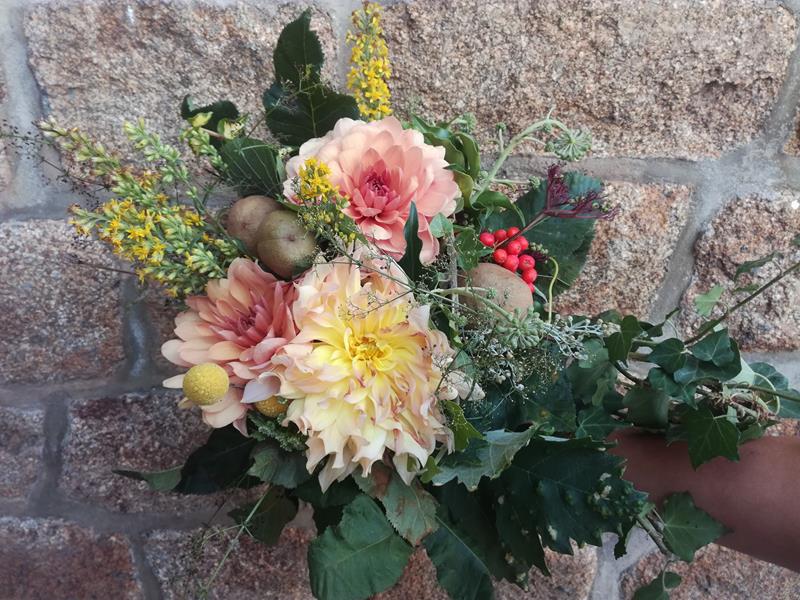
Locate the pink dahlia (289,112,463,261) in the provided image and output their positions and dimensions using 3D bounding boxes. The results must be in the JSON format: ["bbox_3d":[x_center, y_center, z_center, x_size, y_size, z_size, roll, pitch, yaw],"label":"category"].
[{"bbox_3d":[-0.022,-0.083,0.475,0.132,0.115,0.068,0,-12,-2],"label":"pink dahlia"}]

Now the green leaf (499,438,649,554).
[{"bbox_3d":[0.126,0.143,0.460,0.110,0.084,0.028,11,-12,-1],"label":"green leaf"}]

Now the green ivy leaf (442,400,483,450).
[{"bbox_3d":[0.046,0.096,0.475,0.033,0.038,0.016,-2,7,0],"label":"green ivy leaf"}]

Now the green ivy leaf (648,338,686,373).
[{"bbox_3d":[0.193,0.040,0.450,0.027,0.025,0.012,-1,6,3],"label":"green ivy leaf"}]

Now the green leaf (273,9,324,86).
[{"bbox_3d":[-0.085,-0.208,0.520,0.044,0.067,0.013,3,-3,0],"label":"green leaf"}]

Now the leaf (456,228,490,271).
[{"bbox_3d":[0.056,-0.039,0.475,0.029,0.034,0.013,-2,7,0],"label":"leaf"}]

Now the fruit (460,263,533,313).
[{"bbox_3d":[0.073,-0.005,0.490,0.060,0.050,0.050,0,6,0],"label":"fruit"}]

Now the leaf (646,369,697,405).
[{"bbox_3d":[0.211,0.068,0.485,0.045,0.028,0.013,31,-16,6],"label":"leaf"}]

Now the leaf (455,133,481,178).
[{"bbox_3d":[0.053,-0.113,0.490,0.021,0.038,0.016,-6,-4,-12],"label":"leaf"}]

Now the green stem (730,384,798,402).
[{"bbox_3d":[0.285,0.073,0.490,0.055,0.007,0.007,11,-6,-6],"label":"green stem"}]

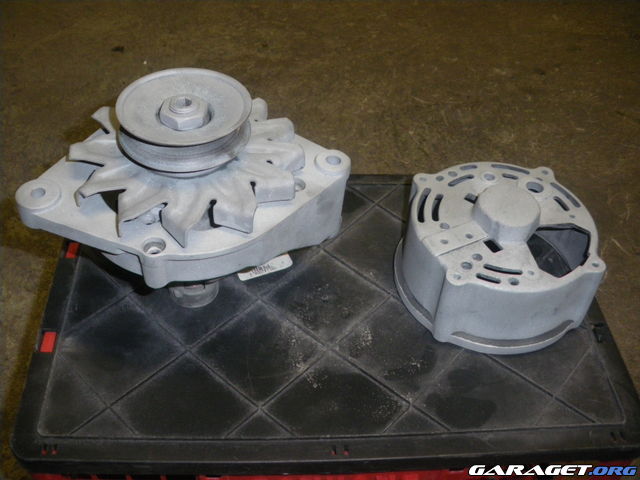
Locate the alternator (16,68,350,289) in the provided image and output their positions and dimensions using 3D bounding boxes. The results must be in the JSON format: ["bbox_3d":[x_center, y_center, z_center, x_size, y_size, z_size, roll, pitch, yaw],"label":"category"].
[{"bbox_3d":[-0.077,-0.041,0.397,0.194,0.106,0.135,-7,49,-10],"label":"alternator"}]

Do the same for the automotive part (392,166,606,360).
[{"bbox_3d":[0.123,0.002,0.461,0.134,0.076,0.134,-4,48,-8],"label":"automotive part"}]

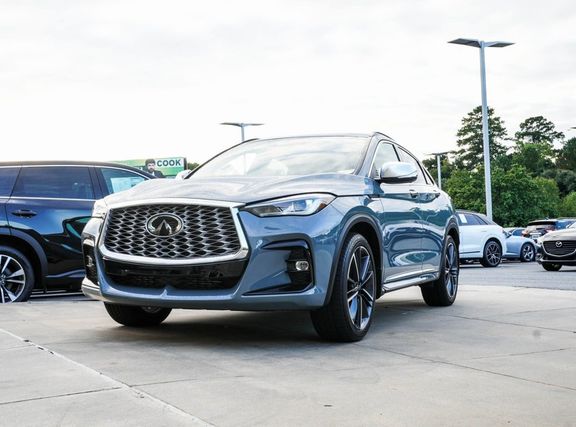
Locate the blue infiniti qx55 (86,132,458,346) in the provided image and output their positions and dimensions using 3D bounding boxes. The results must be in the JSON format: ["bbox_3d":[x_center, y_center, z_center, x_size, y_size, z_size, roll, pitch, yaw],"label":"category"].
[{"bbox_3d":[0.255,0.094,6.768,1.940,1.620,4.730,0,-1,25],"label":"blue infiniti qx55"}]

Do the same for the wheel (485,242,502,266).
[{"bbox_3d":[5.928,1.196,21.915,0.770,0.770,0.270,-1,-2,-32],"label":"wheel"}]

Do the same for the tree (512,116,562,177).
[{"bbox_3d":[28.619,-4.146,84.827,5.900,13.800,5.900,-2,-1,0],"label":"tree"}]

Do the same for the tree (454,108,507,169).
[{"bbox_3d":[22.264,-4.685,84.812,6.400,15.000,6.400,-2,-1,0],"label":"tree"}]

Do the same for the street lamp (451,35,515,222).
[{"bbox_3d":[6.775,-2.082,25.505,2.400,7.600,0.550,-1,-2,-28],"label":"street lamp"}]

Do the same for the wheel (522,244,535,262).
[{"bbox_3d":[8.175,1.349,25.611,0.650,0.650,0.230,-1,-1,-15],"label":"wheel"}]

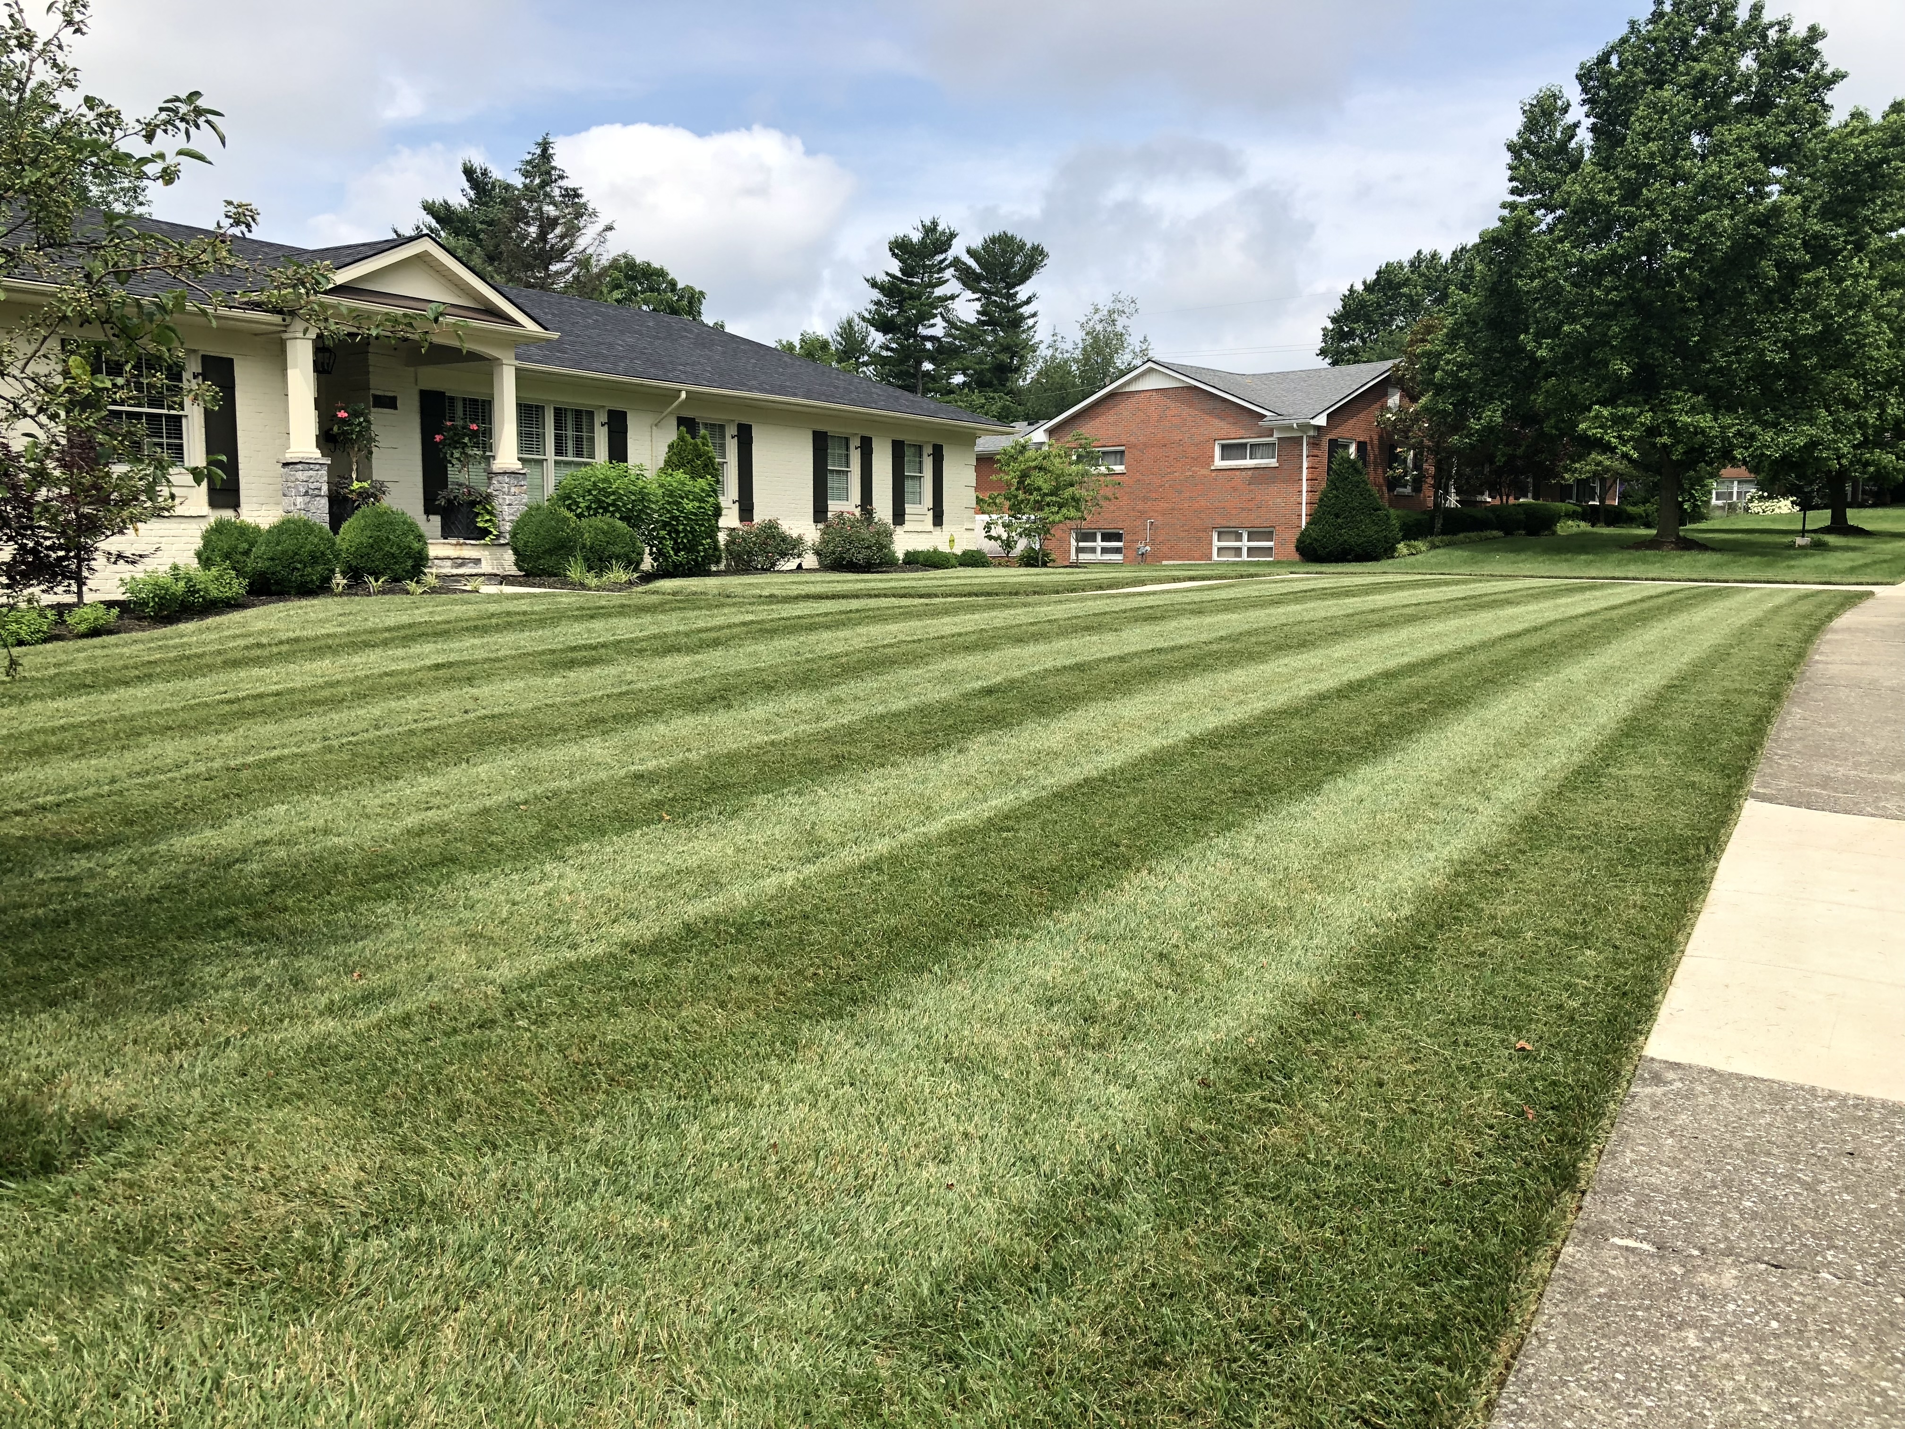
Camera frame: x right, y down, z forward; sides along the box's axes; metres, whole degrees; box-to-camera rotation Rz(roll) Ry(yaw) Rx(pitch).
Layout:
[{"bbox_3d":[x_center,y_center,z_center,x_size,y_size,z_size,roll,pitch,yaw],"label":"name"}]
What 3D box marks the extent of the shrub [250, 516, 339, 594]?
[{"bbox_3d":[-6.103,-1.465,14.324,0.800,0.758,0.800,0,6,0],"label":"shrub"}]

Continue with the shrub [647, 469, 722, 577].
[{"bbox_3d":[-3.384,-2.427,19.551,0.950,1.380,0.950,0,6,0],"label":"shrub"}]

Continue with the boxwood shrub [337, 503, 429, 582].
[{"bbox_3d":[-5.806,-1.746,15.739,0.930,0.803,0.930,4,7,35],"label":"boxwood shrub"}]

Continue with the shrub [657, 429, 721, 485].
[{"bbox_3d":[-3.741,-3.074,22.200,1.050,2.080,1.050,4,7,35],"label":"shrub"}]

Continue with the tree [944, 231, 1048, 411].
[{"bbox_3d":[1.891,-14.120,68.872,4.900,14.648,4.900,0,6,0],"label":"tree"}]

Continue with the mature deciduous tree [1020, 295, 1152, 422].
[{"bbox_3d":[6.501,-13.466,74.644,6.600,13.368,6.600,4,7,35],"label":"mature deciduous tree"}]

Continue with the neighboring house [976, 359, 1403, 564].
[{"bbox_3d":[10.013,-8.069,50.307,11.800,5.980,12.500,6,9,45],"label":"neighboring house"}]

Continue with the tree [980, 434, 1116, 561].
[{"bbox_3d":[1.878,-4.275,30.717,2.850,2.714,2.800,0,6,0],"label":"tree"}]

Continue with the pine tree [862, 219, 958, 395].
[{"bbox_3d":[-1.854,-14.369,68.843,4.500,15.168,4.500,0,6,0],"label":"pine tree"}]

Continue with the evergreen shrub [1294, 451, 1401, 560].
[{"bbox_3d":[12.779,-6.751,49.973,3.300,3.589,3.400,4,7,35],"label":"evergreen shrub"}]

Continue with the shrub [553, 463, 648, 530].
[{"bbox_3d":[-4.355,-2.399,19.151,1.250,1.455,1.200,0,6,0],"label":"shrub"}]

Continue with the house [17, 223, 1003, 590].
[{"bbox_3d":[-7.573,-4.379,23.070,11.200,4.950,21.750,4,7,35],"label":"house"}]

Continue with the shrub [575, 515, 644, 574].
[{"bbox_3d":[-4.058,-1.969,18.193,0.840,0.748,0.840,0,6,0],"label":"shrub"}]

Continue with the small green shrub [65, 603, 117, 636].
[{"bbox_3d":[-6.194,-0.678,11.091,0.360,0.260,0.360,0,6,0],"label":"small green shrub"}]

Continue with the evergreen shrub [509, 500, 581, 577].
[{"bbox_3d":[-4.655,-2.003,17.642,0.860,0.876,0.860,4,7,35],"label":"evergreen shrub"}]

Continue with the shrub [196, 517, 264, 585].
[{"bbox_3d":[-7.283,-1.660,15.634,0.800,0.706,0.800,4,7,35],"label":"shrub"}]

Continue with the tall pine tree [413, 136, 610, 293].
[{"bbox_3d":[-13.140,-10.733,46.631,6.300,13.116,6.300,4,7,35],"label":"tall pine tree"}]

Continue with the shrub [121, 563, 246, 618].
[{"bbox_3d":[-7.082,-1.151,14.223,0.900,0.483,1.150,4,7,35],"label":"shrub"}]

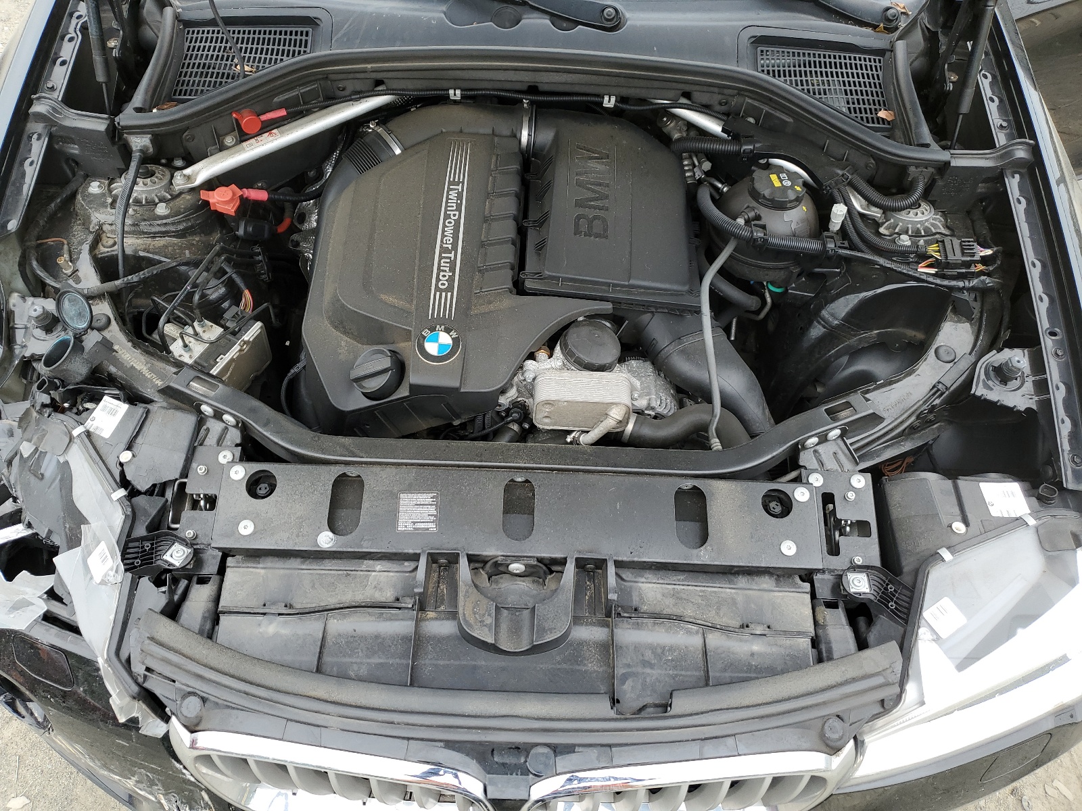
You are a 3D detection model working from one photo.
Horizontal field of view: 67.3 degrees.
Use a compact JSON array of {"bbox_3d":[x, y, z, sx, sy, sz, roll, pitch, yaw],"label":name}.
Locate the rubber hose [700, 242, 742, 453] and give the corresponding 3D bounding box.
[{"bbox_3d":[0.252,-0.094,1.150,0.052,0.110,0.310,5,53,1],"label":"rubber hose"}]

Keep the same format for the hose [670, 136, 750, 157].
[{"bbox_3d":[0.275,-0.421,1.320,0.127,0.027,0.027,2,53,-1],"label":"hose"}]

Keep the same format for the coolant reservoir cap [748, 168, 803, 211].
[{"bbox_3d":[0.356,-0.324,1.225,0.083,0.030,0.083,0,53,-2],"label":"coolant reservoir cap"}]

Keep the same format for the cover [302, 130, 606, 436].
[{"bbox_3d":[-0.128,-0.178,1.235,0.420,0.140,0.500,3,59,-1],"label":"cover"}]

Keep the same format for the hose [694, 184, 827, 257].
[{"bbox_3d":[0.332,-0.282,1.225,0.178,0.045,0.110,0,53,-2],"label":"hose"}]

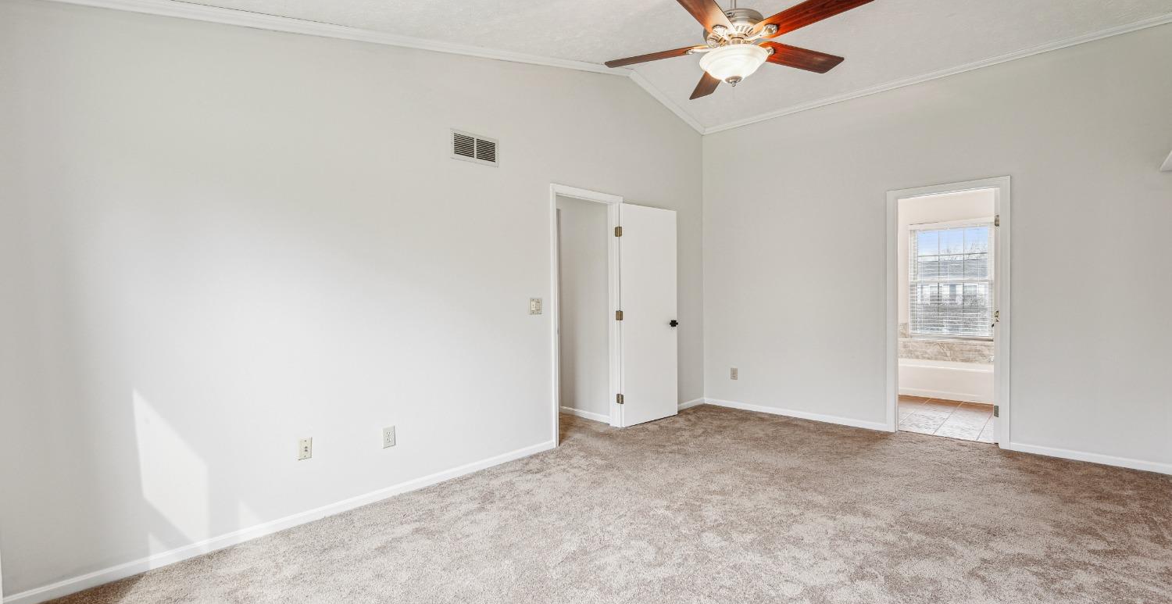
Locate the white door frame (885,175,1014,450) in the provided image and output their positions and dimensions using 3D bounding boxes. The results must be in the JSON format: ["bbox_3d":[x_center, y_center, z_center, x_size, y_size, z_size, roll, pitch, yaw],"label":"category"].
[{"bbox_3d":[3.019,0.087,4.369,0.847,2.123,0.140,0,1,43],"label":"white door frame"}]

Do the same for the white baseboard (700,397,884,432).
[{"bbox_3d":[1.999,1.114,5.267,1.858,0.066,0.016,0,1,43],"label":"white baseboard"}]

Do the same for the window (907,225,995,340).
[{"bbox_3d":[4.559,-0.269,6.531,0.877,1.411,0.050,0,1,43],"label":"window"}]

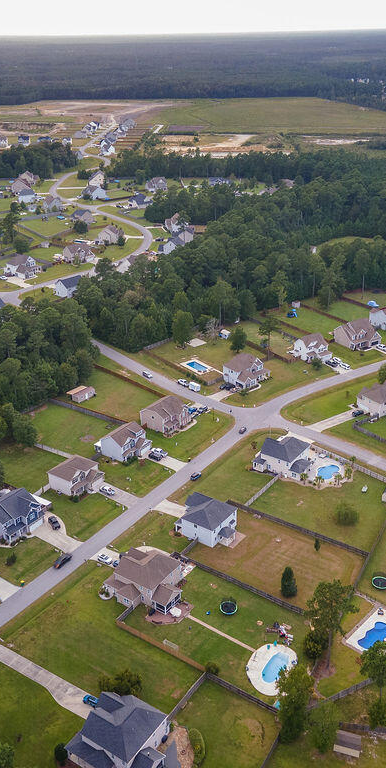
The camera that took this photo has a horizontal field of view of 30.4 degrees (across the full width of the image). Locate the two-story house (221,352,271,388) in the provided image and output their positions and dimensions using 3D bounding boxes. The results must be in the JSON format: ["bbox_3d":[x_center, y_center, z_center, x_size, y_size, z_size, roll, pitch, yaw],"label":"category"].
[{"bbox_3d":[20.910,-5.960,269.810,14.490,9.120,11.040,-22,34,-36],"label":"two-story house"}]

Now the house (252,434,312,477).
[{"bbox_3d":[28.390,21.620,215.910,15.090,8.000,13.470,17,32,31],"label":"house"}]

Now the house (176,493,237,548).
[{"bbox_3d":[4.434,37.262,197.020,15.500,8.300,12.200,17,31,31],"label":"house"}]

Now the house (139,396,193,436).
[{"bbox_3d":[-9.160,9.630,244.930,12.400,7.700,12.700,17,31,31],"label":"house"}]

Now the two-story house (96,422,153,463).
[{"bbox_3d":[-22.060,17.550,225.180,13.880,8.210,11.550,19,33,34],"label":"two-story house"}]

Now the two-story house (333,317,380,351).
[{"bbox_3d":[70.740,-21.880,304.790,14.900,8.500,13.200,-15,30,-26],"label":"two-story house"}]

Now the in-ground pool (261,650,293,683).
[{"bbox_3d":[18.368,62.775,156.051,4.300,1.500,9.300,17,31,31],"label":"in-ground pool"}]

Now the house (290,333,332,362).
[{"bbox_3d":[51.443,-15.636,302.071,11.500,8.800,14.300,-20,32,-33],"label":"house"}]

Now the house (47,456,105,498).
[{"bbox_3d":[-34.700,26.660,211.950,11.800,7.400,12.000,17,31,31],"label":"house"}]

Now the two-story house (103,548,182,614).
[{"bbox_3d":[-10.990,45.570,168.510,17.520,8.710,14.180,18,32,33],"label":"two-story house"}]

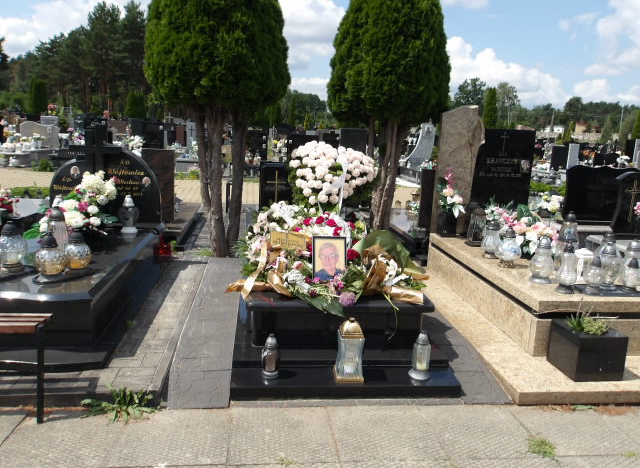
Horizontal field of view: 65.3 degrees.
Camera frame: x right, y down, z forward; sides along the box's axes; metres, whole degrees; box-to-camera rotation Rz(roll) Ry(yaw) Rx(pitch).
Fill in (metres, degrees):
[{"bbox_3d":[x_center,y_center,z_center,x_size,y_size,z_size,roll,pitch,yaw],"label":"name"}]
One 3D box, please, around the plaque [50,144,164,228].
[{"bbox_3d":[-1.962,-0.460,4.596,0.972,0.760,0.130,1,12,-8],"label":"plaque"}]

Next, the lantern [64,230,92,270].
[{"bbox_3d":[-1.574,0.113,3.227,0.180,0.265,0.180,2,12,-8],"label":"lantern"}]

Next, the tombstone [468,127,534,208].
[{"bbox_3d":[1.843,-0.544,5.152,0.660,1.050,0.110,1,12,-6],"label":"tombstone"}]

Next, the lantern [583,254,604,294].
[{"bbox_3d":[1.856,0.269,3.370,0.137,0.250,0.137,1,12,-8],"label":"lantern"}]

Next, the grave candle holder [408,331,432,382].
[{"bbox_3d":[0.583,0.680,2.840,0.130,0.268,0.130,1,12,-6],"label":"grave candle holder"}]

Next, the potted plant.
[{"bbox_3d":[1.605,0.638,2.974,0.298,0.380,0.275,1,12,-8],"label":"potted plant"}]

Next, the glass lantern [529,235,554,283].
[{"bbox_3d":[1.621,0.179,3.628,0.180,0.330,0.180,2,12,-8],"label":"glass lantern"}]

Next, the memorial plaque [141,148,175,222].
[{"bbox_3d":[-1.918,-0.564,5.910,0.390,0.870,0.100,1,12,-6],"label":"memorial plaque"}]

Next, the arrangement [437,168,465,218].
[{"bbox_3d":[1.320,-0.410,5.049,0.260,0.470,0.220,2,12,-8],"label":"arrangement"}]

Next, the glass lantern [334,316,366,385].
[{"bbox_3d":[0.165,0.631,2.772,0.153,0.357,0.153,1,12,-8],"label":"glass lantern"}]

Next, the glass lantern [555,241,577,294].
[{"bbox_3d":[1.657,0.215,3.334,0.135,0.326,0.135,1,12,-6],"label":"glass lantern"}]

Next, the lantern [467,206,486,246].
[{"bbox_3d":[1.459,-0.077,4.636,0.175,0.355,0.175,1,12,-8],"label":"lantern"}]

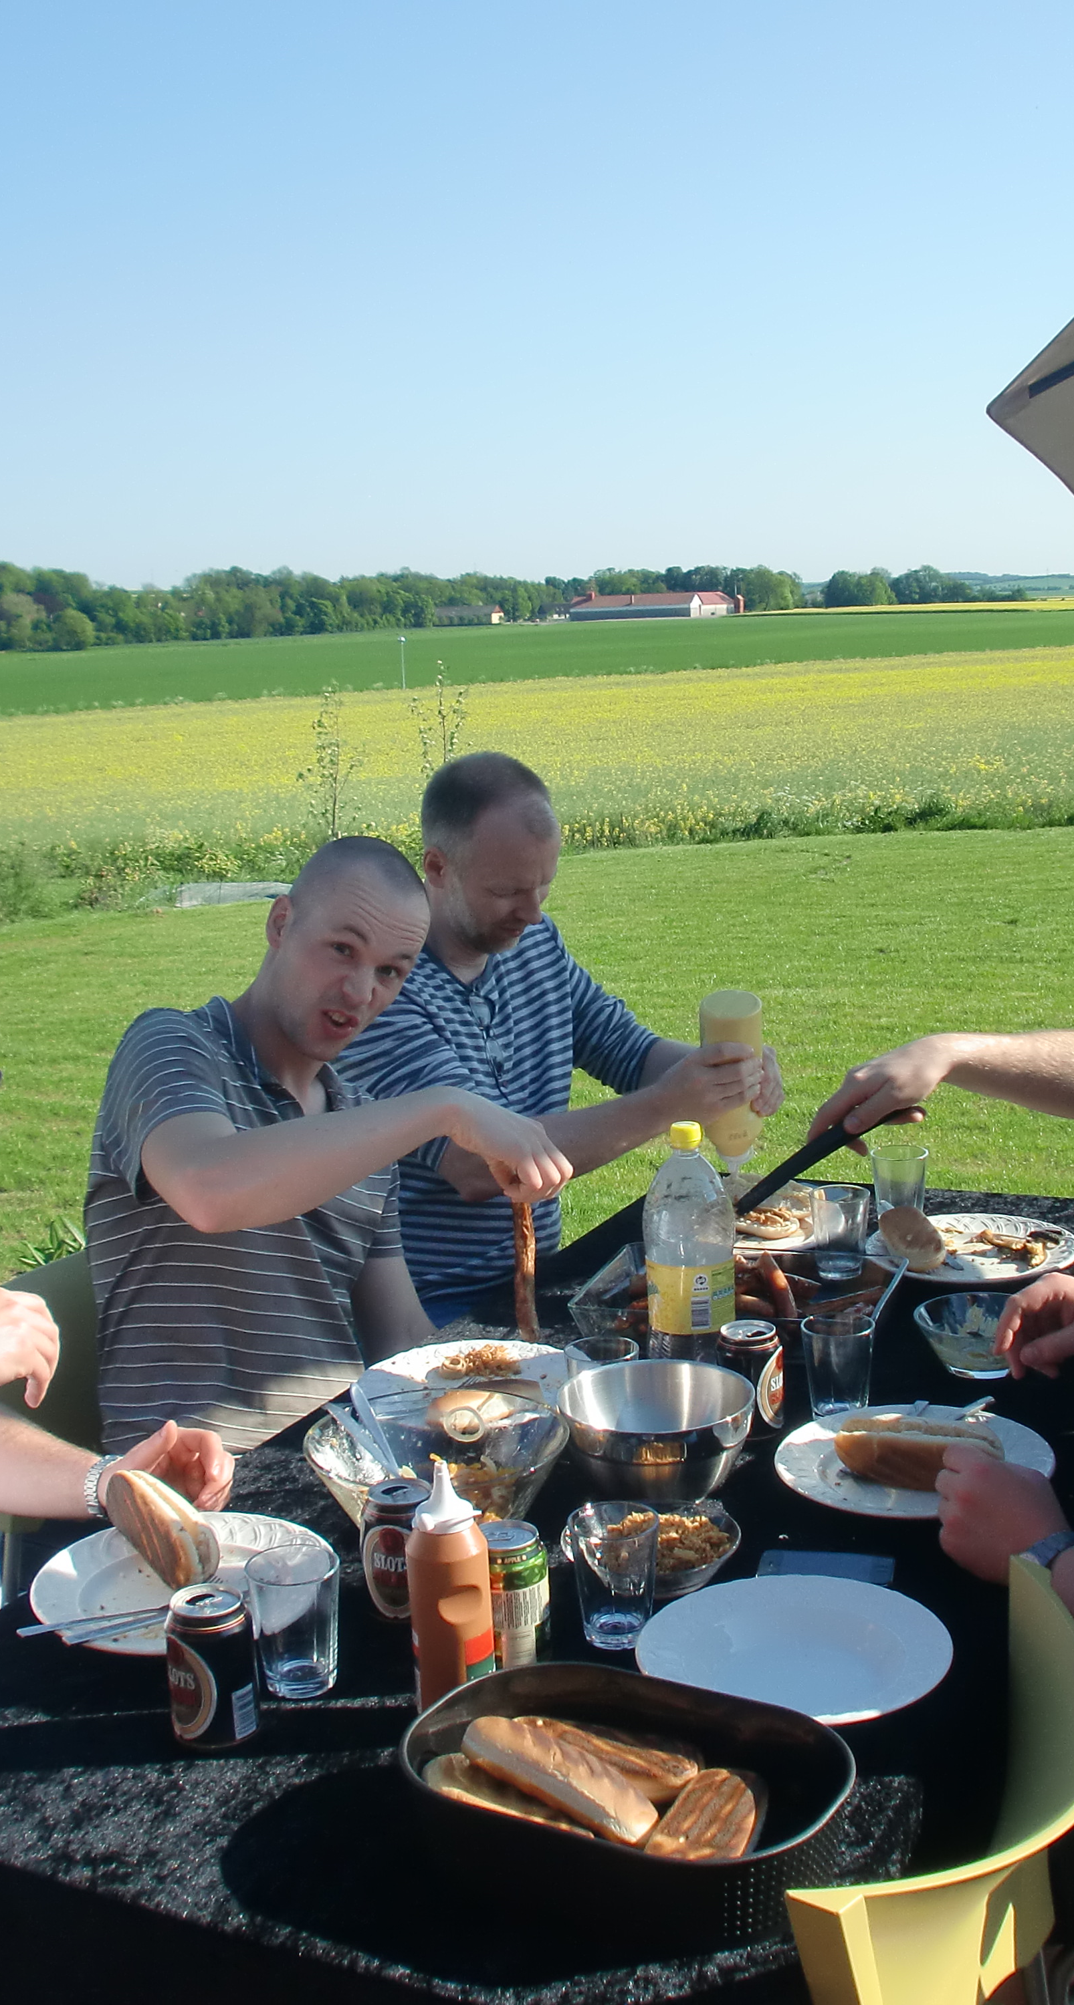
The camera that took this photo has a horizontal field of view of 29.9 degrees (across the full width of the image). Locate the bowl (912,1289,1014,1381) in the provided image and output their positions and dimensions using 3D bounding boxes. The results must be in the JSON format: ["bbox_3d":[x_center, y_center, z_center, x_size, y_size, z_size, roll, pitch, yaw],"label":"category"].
[{"bbox_3d":[0.478,0.366,2.180,0.135,0.064,0.135,-1,11,0],"label":"bowl"}]

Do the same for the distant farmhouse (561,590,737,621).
[{"bbox_3d":[27.710,-94.612,480.000,41.000,7.500,14.000,0,12,14],"label":"distant farmhouse"}]

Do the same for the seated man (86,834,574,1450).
[{"bbox_3d":[-0.152,0.485,2.324,0.780,1.330,0.600,4,13,32],"label":"seated man"}]

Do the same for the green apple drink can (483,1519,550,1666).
[{"bbox_3d":[-0.021,0.492,1.653,0.066,0.115,0.066,-3,11,1],"label":"green apple drink can"}]

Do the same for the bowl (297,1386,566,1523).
[{"bbox_3d":[-0.087,0.454,1.862,0.240,0.115,0.240,-3,11,1],"label":"bowl"}]

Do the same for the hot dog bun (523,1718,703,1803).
[{"bbox_3d":[0.046,0.530,1.400,0.155,0.040,0.048,5,13,32],"label":"hot dog bun"}]

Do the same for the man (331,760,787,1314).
[{"bbox_3d":[0.100,0.364,2.747,0.800,1.380,0.560,4,14,34],"label":"man"}]

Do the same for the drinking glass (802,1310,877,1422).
[{"bbox_3d":[0.310,0.374,2.060,0.075,0.097,0.075,-1,11,0],"label":"drinking glass"}]

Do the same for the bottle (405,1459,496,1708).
[{"bbox_3d":[-0.073,0.461,1.573,0.065,0.213,0.065,-3,11,1],"label":"bottle"}]

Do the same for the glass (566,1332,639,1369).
[{"bbox_3d":[0.070,0.408,2.083,0.076,0.101,0.076,-2,10,0],"label":"glass"}]

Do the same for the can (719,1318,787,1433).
[{"bbox_3d":[0.222,0.395,2.080,0.066,0.115,0.066,-2,10,0],"label":"can"}]

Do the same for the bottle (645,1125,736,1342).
[{"bbox_3d":[0.164,0.285,2.132,0.094,0.318,0.094,-2,10,0],"label":"bottle"}]

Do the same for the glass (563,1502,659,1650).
[{"bbox_3d":[0.064,0.466,1.635,0.075,0.100,0.075,-1,11,0],"label":"glass"}]

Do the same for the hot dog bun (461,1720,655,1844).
[{"bbox_3d":[0.015,0.524,1.350,0.158,0.040,0.048,8,15,41],"label":"hot dog bun"}]

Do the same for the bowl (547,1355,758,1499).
[{"bbox_3d":[0.118,0.430,1.963,0.192,0.097,0.192,-2,10,0],"label":"bowl"}]

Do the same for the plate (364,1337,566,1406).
[{"bbox_3d":[-0.070,0.427,2.227,0.260,0.024,0.260,-2,10,0],"label":"plate"}]

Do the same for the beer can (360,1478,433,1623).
[{"bbox_3d":[-0.114,0.475,1.726,0.066,0.115,0.066,-2,10,0],"label":"beer can"}]

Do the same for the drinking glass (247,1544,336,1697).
[{"bbox_3d":[-0.195,0.510,1.647,0.075,0.102,0.075,-3,11,0],"label":"drinking glass"}]

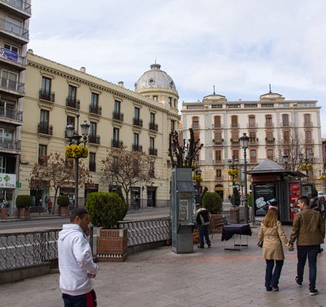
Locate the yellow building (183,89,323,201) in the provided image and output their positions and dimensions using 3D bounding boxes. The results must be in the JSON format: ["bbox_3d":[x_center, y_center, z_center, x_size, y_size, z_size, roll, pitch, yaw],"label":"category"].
[{"bbox_3d":[19.047,-0.867,78.431,28.650,23.260,14.000,0,-8,7],"label":"yellow building"}]

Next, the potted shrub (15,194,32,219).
[{"bbox_3d":[-11.107,4.206,27.483,1.150,1.870,1.150,-7,-10,41],"label":"potted shrub"}]

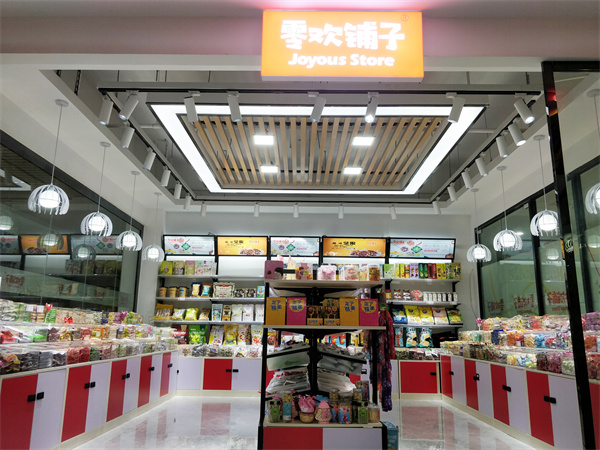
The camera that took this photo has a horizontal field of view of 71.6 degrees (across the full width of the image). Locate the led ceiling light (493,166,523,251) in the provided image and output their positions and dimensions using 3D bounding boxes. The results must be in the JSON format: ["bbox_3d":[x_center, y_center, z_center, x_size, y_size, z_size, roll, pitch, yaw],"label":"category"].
[{"bbox_3d":[2.600,-0.203,5.237,0.315,1.078,0.315,1,-14,1],"label":"led ceiling light"}]

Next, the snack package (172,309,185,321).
[{"bbox_3d":[-1.981,1.469,6.797,0.204,0.195,0.070,1,-29,1],"label":"snack package"}]

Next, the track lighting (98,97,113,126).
[{"bbox_3d":[-1.824,-1.068,3.920,0.092,0.234,0.092,2,-11,39],"label":"track lighting"}]

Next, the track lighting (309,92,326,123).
[{"bbox_3d":[0.177,-1.075,3.831,0.100,0.254,0.092,13,-10,20],"label":"track lighting"}]

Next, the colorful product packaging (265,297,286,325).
[{"bbox_3d":[-0.197,0.722,3.460,0.160,0.225,0.100,1,-14,1],"label":"colorful product packaging"}]

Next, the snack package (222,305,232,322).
[{"bbox_3d":[-1.260,1.534,7.213,0.159,0.279,0.080,1,-14,1],"label":"snack package"}]

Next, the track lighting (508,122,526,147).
[{"bbox_3d":[2.219,-0.931,4.252,0.092,0.234,0.092,-23,-23,26],"label":"track lighting"}]

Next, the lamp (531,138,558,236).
[{"bbox_3d":[2.507,-0.407,4.263,0.355,1.055,0.355,1,-14,1],"label":"lamp"}]

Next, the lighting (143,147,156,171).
[{"bbox_3d":[-1.833,-0.809,5.076,0.145,0.277,0.110,-2,-14,11],"label":"lighting"}]

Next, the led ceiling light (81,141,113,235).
[{"bbox_3d":[-2.341,-0.428,4.854,0.366,1.129,0.366,1,-14,1],"label":"led ceiling light"}]

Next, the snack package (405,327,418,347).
[{"bbox_3d":[1.906,1.926,7.119,0.191,0.329,0.085,1,-18,1],"label":"snack package"}]

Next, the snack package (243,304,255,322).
[{"bbox_3d":[-0.887,1.535,7.254,0.184,0.282,0.085,1,-14,1],"label":"snack package"}]

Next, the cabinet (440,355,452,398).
[{"bbox_3d":[2.307,2.204,6.062,0.330,0.572,0.472,1,-14,1],"label":"cabinet"}]

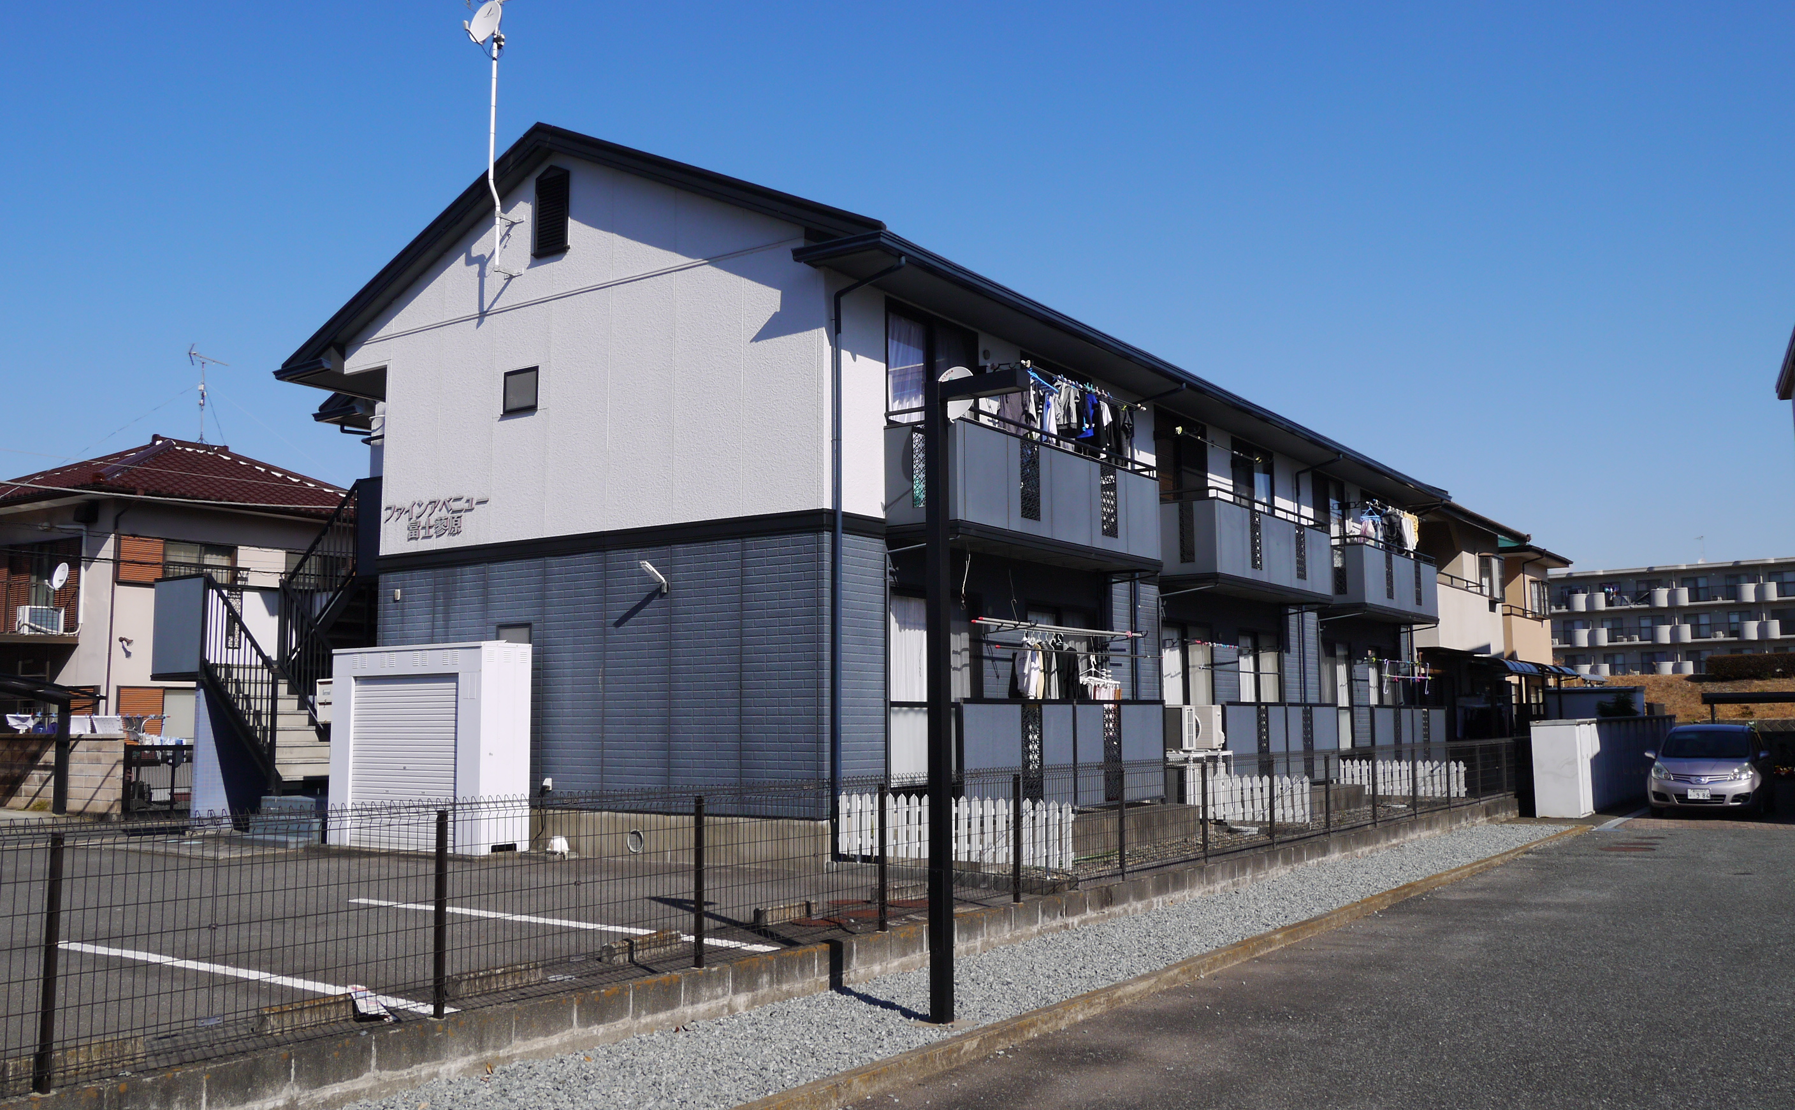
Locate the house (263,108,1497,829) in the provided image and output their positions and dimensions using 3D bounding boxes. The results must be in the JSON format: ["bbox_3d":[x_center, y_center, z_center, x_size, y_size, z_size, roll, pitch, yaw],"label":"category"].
[{"bbox_3d":[1.869,0.112,25.474,10.200,8.500,21.800,-5,-8,35],"label":"house"}]

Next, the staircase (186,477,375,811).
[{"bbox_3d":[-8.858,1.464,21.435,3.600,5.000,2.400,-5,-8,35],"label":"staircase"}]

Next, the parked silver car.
[{"bbox_3d":[13.944,3.672,24.886,1.720,1.535,4.050,-5,-8,34],"label":"parked silver car"}]

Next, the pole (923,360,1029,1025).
[{"bbox_3d":[0.505,0.858,8.898,0.670,3.970,0.150,-5,-8,35],"label":"pole"}]

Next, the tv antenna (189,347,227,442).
[{"bbox_3d":[-14.557,-3.312,30.590,0.500,2.028,1.100,-2,-7,19],"label":"tv antenna"}]

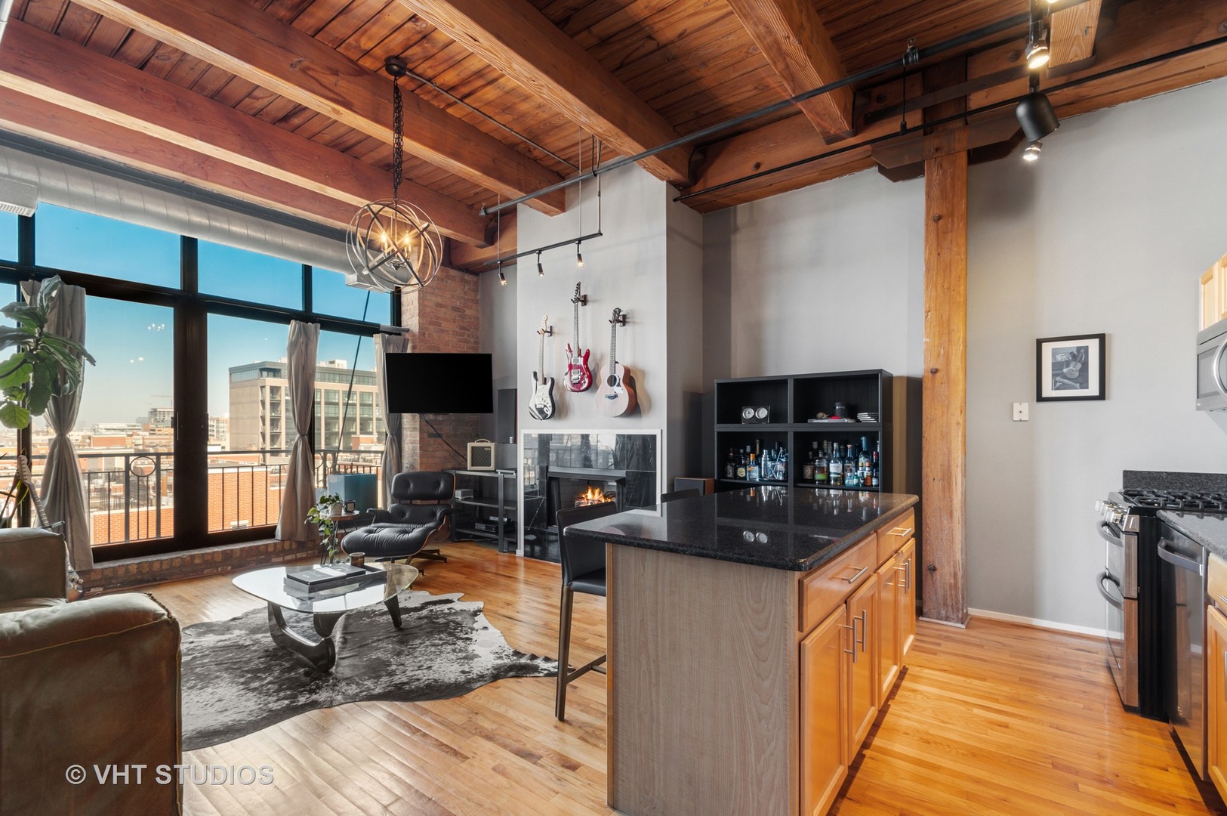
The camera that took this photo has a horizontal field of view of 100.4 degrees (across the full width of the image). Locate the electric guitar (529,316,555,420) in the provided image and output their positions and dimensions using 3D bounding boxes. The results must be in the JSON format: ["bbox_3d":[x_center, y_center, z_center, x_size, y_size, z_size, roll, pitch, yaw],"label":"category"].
[{"bbox_3d":[-0.666,-0.367,4.766,0.320,0.980,0.065,-1,-2,37],"label":"electric guitar"}]

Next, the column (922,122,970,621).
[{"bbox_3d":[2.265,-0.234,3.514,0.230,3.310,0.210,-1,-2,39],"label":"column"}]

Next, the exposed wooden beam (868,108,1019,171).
[{"bbox_3d":[2.303,-1.808,3.563,0.880,0.180,0.220,-2,-3,38],"label":"exposed wooden beam"}]

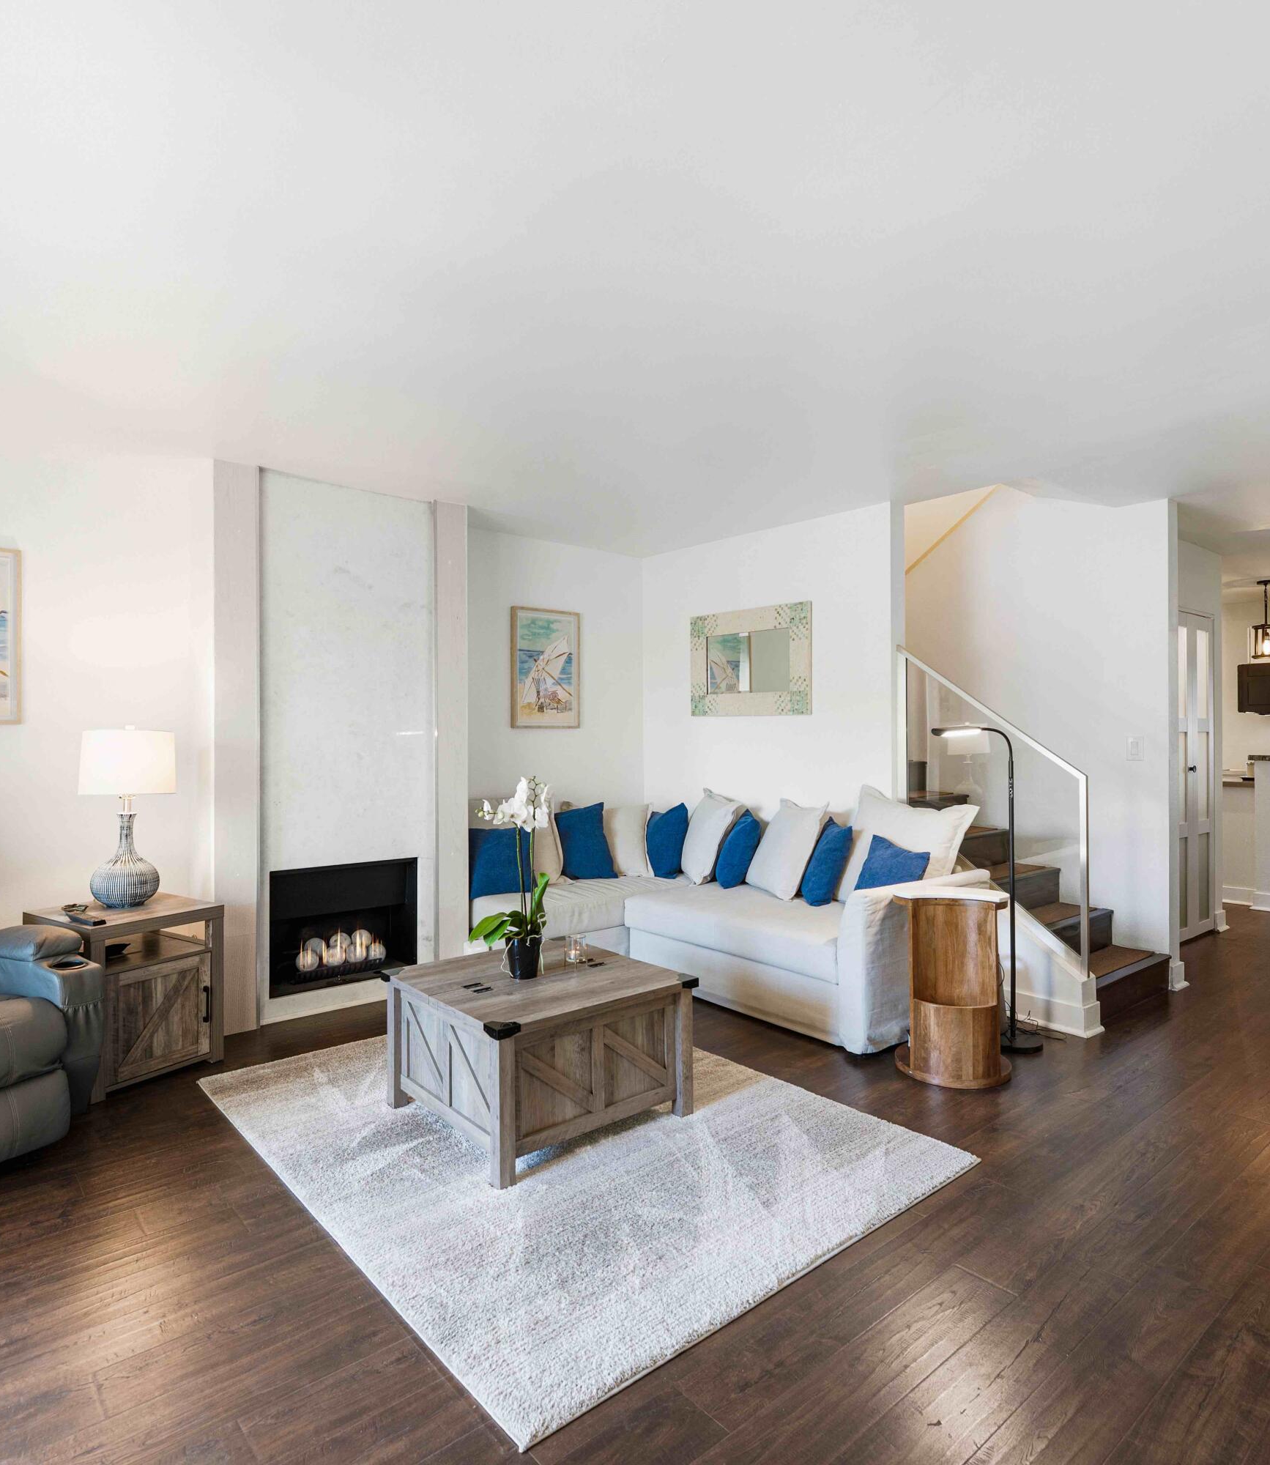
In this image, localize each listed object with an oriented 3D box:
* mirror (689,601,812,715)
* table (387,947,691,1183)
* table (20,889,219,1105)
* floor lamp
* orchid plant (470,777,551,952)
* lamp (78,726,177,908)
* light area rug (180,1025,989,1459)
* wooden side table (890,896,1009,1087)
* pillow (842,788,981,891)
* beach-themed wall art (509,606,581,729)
[{"bbox_3d":[0.648,-0.407,5.001,0.030,0.610,0.940,0,0,-40],"label":"mirror"},{"bbox_3d":[-0.324,1.048,2.882,0.755,0.460,0.755,0,0,-41],"label":"table"},{"bbox_3d":[-1.950,0.982,3.280,0.480,0.610,0.475,0,0,33],"label":"table"},{"bbox_3d":[1.459,0.633,3.541,0.450,1.310,0.230,0,0,18],"label":"floor lamp"},{"bbox_3d":[-0.425,0.460,2.970,0.280,0.630,0.230,0,0,0],"label":"orchid plant"},{"bbox_3d":[-1.998,0.326,3.365,0.335,0.700,0.335,0,0,33],"label":"lamp"},{"bbox_3d":[-0.286,1.281,2.866,1.617,0.015,2.142,0,0,-41],"label":"light area rug"},{"bbox_3d":[1.223,0.962,3.306,0.430,0.650,0.430,0,0,24],"label":"wooden side table"},{"bbox_3d":[1.271,0.562,3.967,0.180,0.560,0.580,17,-3,-41],"label":"pillow"},{"bbox_3d":[-0.541,-0.387,5.179,0.490,0.720,0.030,0,0,-40],"label":"beach-themed wall art"}]

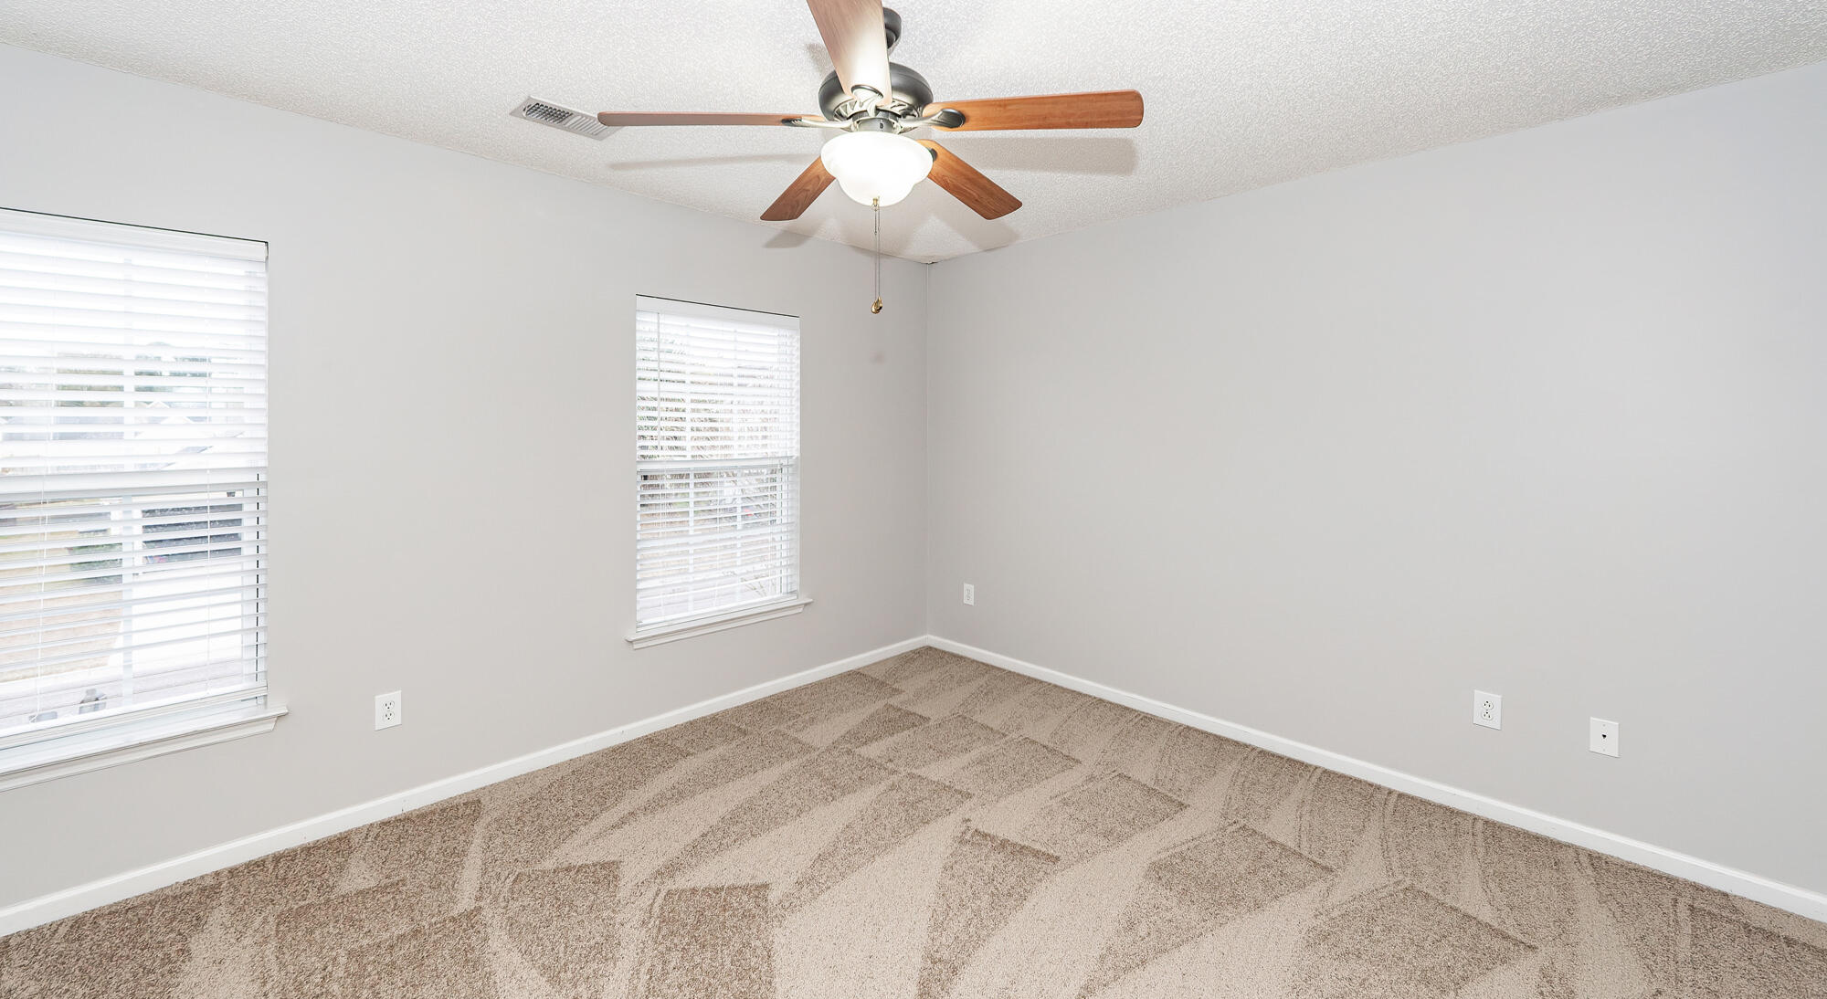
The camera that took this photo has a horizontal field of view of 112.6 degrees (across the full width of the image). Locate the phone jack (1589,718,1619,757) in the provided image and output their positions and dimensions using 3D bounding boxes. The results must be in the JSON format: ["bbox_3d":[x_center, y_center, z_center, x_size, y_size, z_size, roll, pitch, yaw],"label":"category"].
[{"bbox_3d":[2.326,0.802,2.050,0.069,0.114,0.011,3,5,41],"label":"phone jack"}]

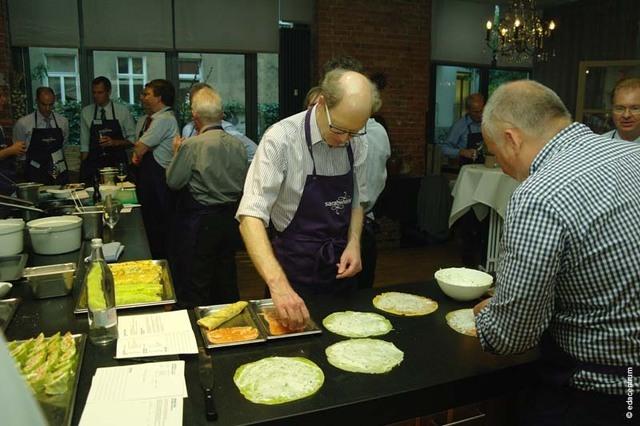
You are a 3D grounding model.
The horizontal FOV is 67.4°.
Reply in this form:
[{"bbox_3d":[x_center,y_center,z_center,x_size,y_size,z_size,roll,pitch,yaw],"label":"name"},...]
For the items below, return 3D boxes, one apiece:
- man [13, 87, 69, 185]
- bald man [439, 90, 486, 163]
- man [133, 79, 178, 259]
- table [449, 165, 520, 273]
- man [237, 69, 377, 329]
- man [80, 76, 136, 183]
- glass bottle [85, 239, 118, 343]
[{"bbox_3d":[-2.333,-0.155,4.082,0.550,1.750,0.420,-6,11,-35],"label":"man"},{"bbox_3d":[1.549,-0.279,5.017,0.580,1.780,0.420,-3,10,-22],"label":"bald man"},{"bbox_3d":[-1.195,-0.077,3.586,0.420,1.780,0.520,-4,10,-28],"label":"man"},{"bbox_3d":[1.734,0.083,4.923,0.820,1.100,0.820,1,9,0],"label":"table"},{"bbox_3d":[-0.050,0.282,1.819,0.580,1.660,0.530,-3,10,-23],"label":"man"},{"bbox_3d":[-1.780,-0.174,4.078,0.550,1.800,0.420,-2,9,-14],"label":"man"},{"bbox_3d":[-0.605,0.212,1.321,0.083,0.286,0.083,1,9,0],"label":"glass bottle"}]

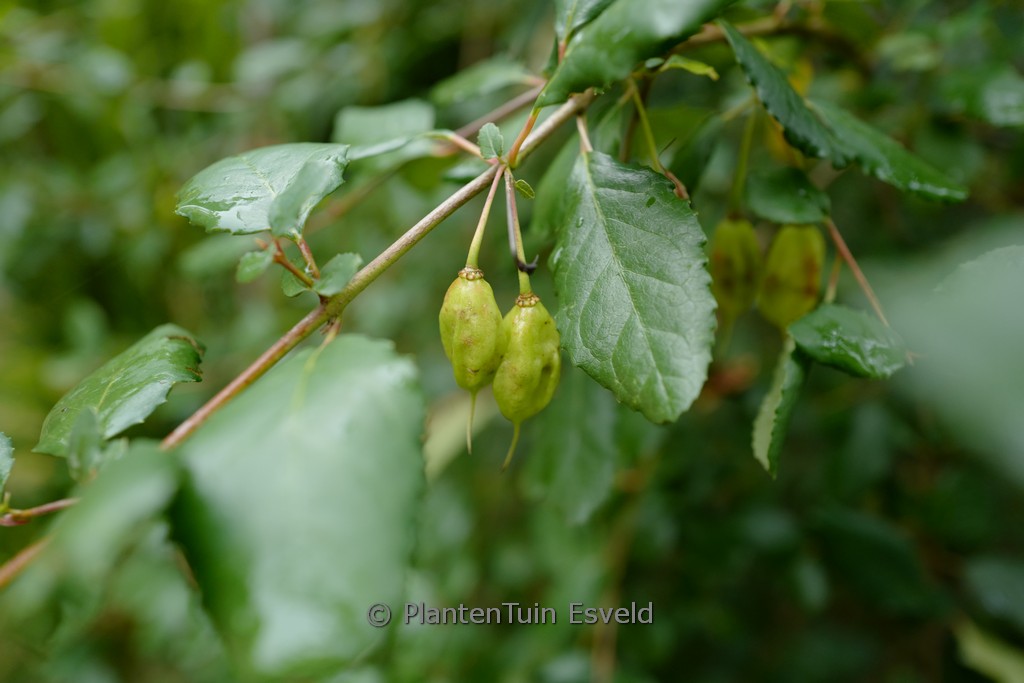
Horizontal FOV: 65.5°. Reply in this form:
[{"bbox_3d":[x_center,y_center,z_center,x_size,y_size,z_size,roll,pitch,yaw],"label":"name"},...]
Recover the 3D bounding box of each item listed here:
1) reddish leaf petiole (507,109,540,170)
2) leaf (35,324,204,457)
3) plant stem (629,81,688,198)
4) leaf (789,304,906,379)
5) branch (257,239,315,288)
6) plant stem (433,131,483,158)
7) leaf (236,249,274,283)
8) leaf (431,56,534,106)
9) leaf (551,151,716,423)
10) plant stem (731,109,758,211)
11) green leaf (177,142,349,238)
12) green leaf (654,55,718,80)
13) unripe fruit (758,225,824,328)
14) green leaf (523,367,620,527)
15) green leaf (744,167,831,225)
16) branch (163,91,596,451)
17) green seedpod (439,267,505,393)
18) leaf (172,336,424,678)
[{"bbox_3d":[0.003,-0.065,0.255,0.003,0.021,0.004,24,9,0],"label":"reddish leaf petiole"},{"bbox_3d":[-0.118,0.015,0.240,0.052,0.013,0.032,-34,47,-13],"label":"leaf"},{"bbox_3d":[0.053,-0.072,0.285,0.006,0.046,0.006,-26,0,0],"label":"plant stem"},{"bbox_3d":[0.129,0.000,0.305,0.046,0.014,0.032,8,38,1],"label":"leaf"},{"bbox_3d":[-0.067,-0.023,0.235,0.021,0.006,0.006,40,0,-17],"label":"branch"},{"bbox_3d":[-0.018,-0.067,0.270,0.019,0.004,0.004,30,0,11],"label":"plant stem"},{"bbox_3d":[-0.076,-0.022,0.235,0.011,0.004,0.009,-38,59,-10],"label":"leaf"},{"bbox_3d":[-0.011,-0.101,0.310,0.038,0.010,0.026,-11,48,-19],"label":"leaf"},{"bbox_3d":[0.040,-0.018,0.260,0.052,0.098,0.016,-18,-17,-2],"label":"leaf"},{"bbox_3d":[0.082,-0.065,0.282,0.005,0.037,0.005,13,-7,0],"label":"plant stem"},{"bbox_3d":[-0.078,-0.048,0.250,0.052,0.016,0.046,-25,42,-16],"label":"green leaf"},{"bbox_3d":[0.063,-0.100,0.290,0.024,0.008,0.009,7,12,4],"label":"green leaf"},{"bbox_3d":[0.108,-0.025,0.310,0.024,0.044,0.023,8,0,0],"label":"unripe fruit"},{"bbox_3d":[0.026,0.043,0.360,0.043,0.081,0.016,0,-12,0],"label":"green leaf"},{"bbox_3d":[0.094,-0.050,0.272,0.029,0.008,0.022,14,55,18],"label":"green leaf"},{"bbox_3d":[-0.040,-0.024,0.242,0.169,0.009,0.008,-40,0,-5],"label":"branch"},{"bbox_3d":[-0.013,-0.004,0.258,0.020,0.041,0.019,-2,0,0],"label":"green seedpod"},{"bbox_3d":[-0.052,0.039,0.205,0.056,0.088,0.018,-4,-26,-2],"label":"leaf"}]

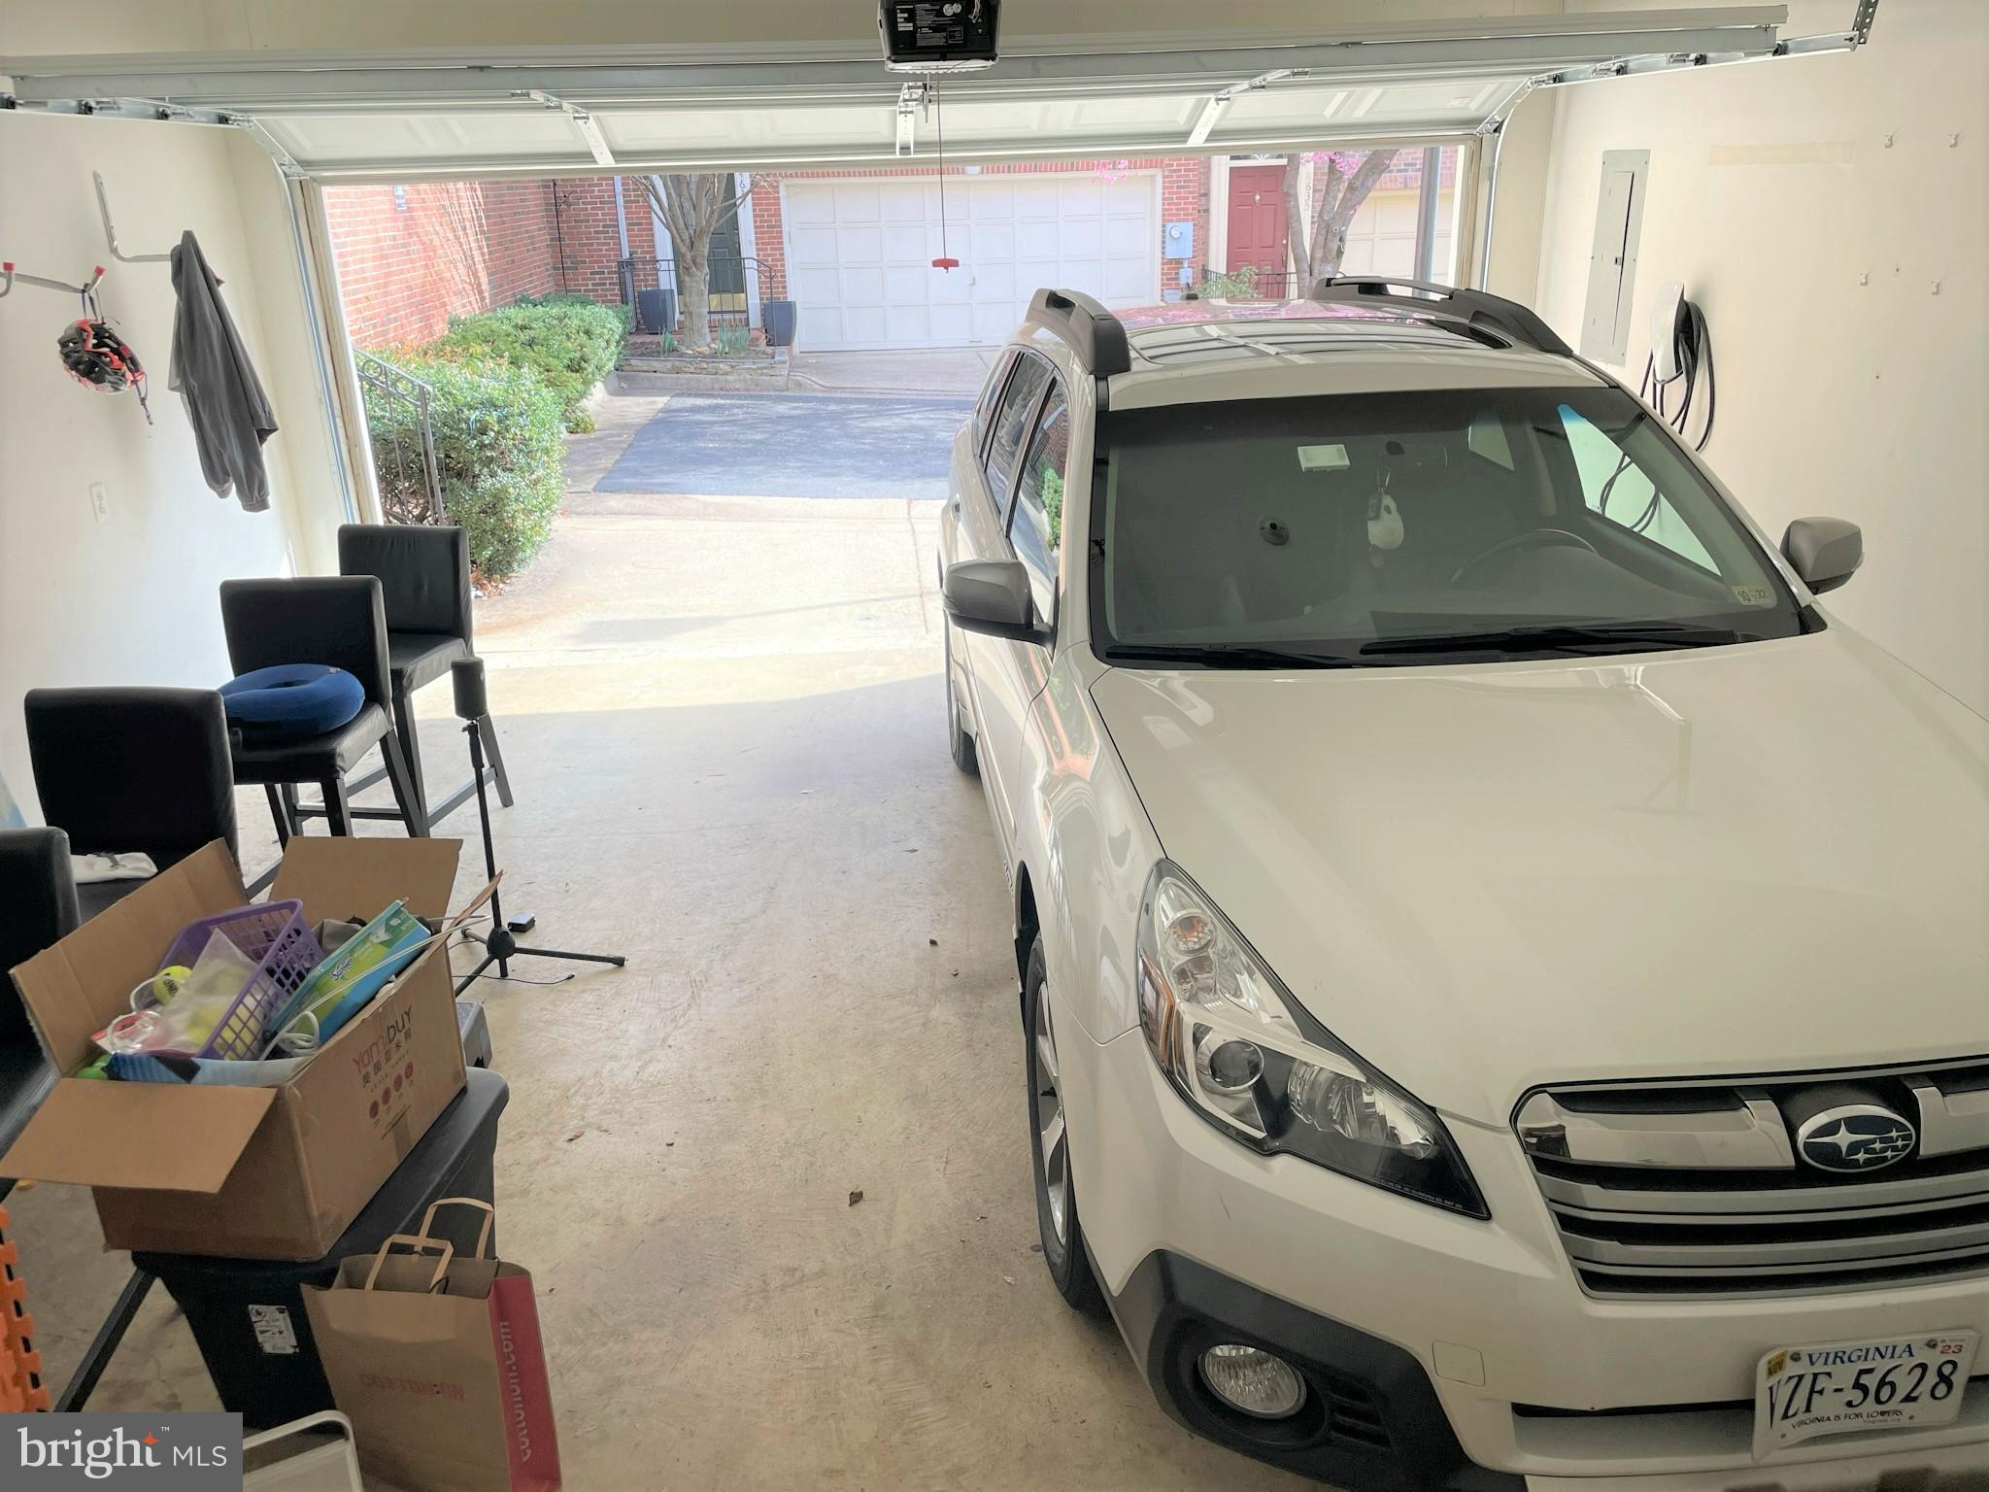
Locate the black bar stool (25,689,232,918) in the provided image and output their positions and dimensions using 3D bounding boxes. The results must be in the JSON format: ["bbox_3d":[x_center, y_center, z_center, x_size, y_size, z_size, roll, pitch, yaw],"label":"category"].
[{"bbox_3d":[-1.921,0.412,3.277,0.447,0.988,0.523,0,21,6],"label":"black bar stool"}]

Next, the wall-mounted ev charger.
[{"bbox_3d":[2.489,-1.499,5.438,0.118,0.360,0.160,-3,21,-4],"label":"wall-mounted ev charger"}]

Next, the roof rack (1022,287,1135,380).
[{"bbox_3d":[0.183,-1.255,4.369,0.090,0.140,1.981,-3,21,-3],"label":"roof rack"}]

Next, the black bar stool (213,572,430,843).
[{"bbox_3d":[-1.919,0.074,4.159,0.447,0.988,0.523,-2,21,0],"label":"black bar stool"}]

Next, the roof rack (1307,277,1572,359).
[{"bbox_3d":[1.266,-1.328,4.463,0.090,0.140,1.980,-4,21,-6],"label":"roof rack"}]

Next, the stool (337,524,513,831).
[{"bbox_3d":[-1.926,-0.172,4.801,0.447,0.988,0.523,2,21,11],"label":"stool"}]

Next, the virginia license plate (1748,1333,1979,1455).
[{"bbox_3d":[1.087,0.809,1.876,0.300,0.155,0.022,-4,21,-5],"label":"virginia license plate"}]

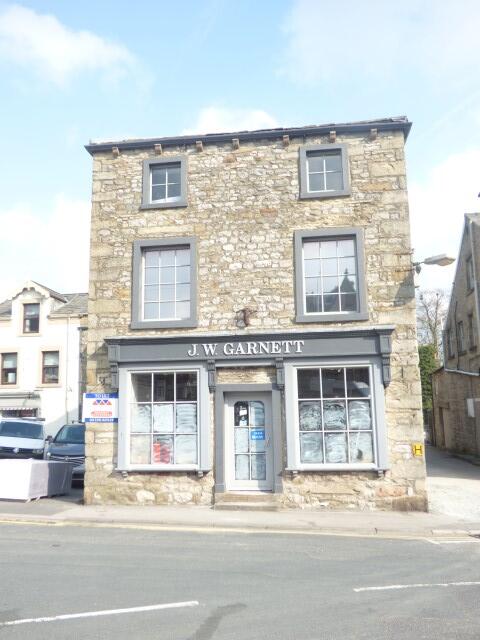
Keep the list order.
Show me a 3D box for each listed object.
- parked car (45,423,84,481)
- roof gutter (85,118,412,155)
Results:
[{"bbox_3d":[-4.225,3.930,16.731,1.810,1.600,4.350,-2,-9,5],"label":"parked car"},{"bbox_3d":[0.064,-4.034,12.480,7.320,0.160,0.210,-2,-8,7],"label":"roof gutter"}]

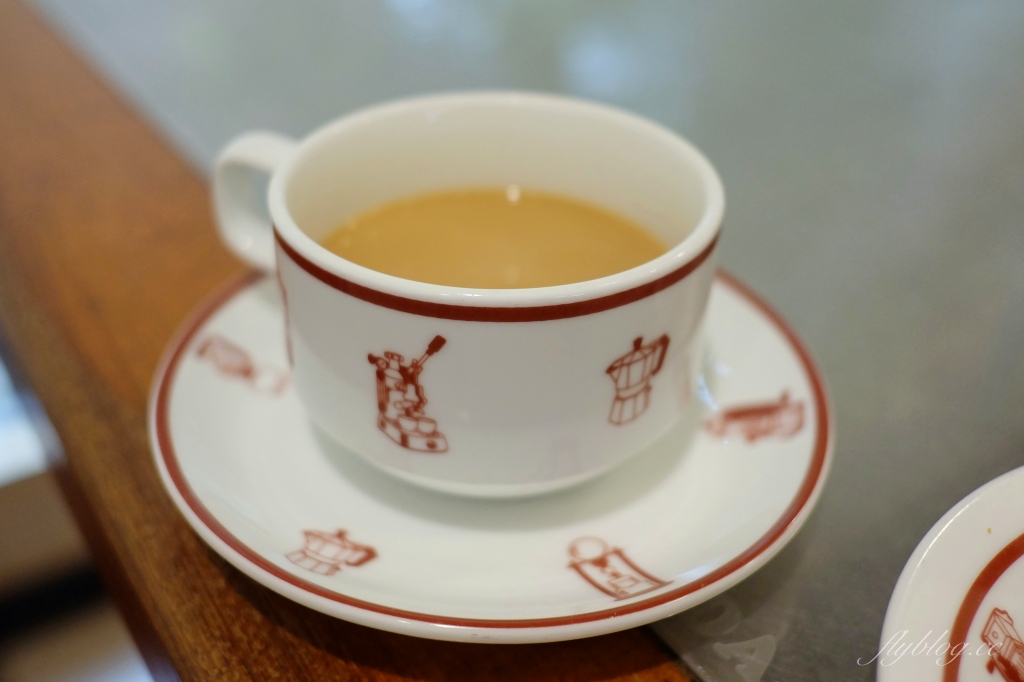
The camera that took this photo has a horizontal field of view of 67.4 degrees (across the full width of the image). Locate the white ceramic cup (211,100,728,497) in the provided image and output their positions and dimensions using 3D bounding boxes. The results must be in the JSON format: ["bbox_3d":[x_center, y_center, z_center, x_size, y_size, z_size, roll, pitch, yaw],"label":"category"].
[{"bbox_3d":[-0.013,-0.013,0.169,0.108,0.059,0.087,12,38,14],"label":"white ceramic cup"}]

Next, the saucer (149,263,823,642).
[{"bbox_3d":[-0.004,0.009,0.181,0.147,0.022,0.147,2,37,0],"label":"saucer"}]

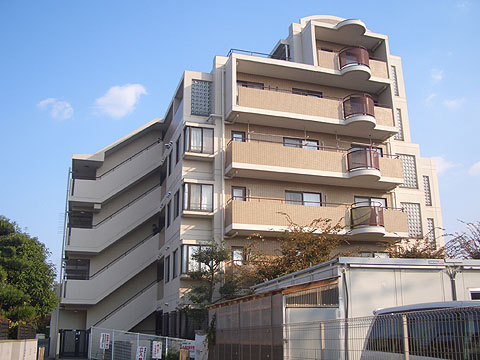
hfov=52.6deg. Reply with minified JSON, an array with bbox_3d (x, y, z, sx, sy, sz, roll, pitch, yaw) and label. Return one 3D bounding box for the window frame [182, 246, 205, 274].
[{"bbox_3d":[-1.930,3.626,21.941,1.458,1.361,0.357,5,-17,-17],"label":"window frame"}]

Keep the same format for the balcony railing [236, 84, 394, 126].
[{"bbox_3d":[4.151,-3.773,24.179,8.690,1.236,0.985,5,-17,-17],"label":"balcony railing"}]

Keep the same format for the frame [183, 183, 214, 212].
[{"bbox_3d":[-1.952,0.870,22.736,1.448,1.303,0.357,5,-17,-17],"label":"frame"}]

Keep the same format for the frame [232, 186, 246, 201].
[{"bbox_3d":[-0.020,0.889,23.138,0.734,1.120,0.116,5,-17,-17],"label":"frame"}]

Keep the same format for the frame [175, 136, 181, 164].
[{"bbox_3d":[-3.083,-1.445,24.713,0.116,1.342,1.593,5,-17,-17],"label":"frame"}]

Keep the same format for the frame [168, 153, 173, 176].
[{"bbox_3d":[-3.775,-0.841,26.787,0.116,1.342,1.400,5,-17,-17],"label":"frame"}]

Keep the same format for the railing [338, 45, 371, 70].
[{"bbox_3d":[6.204,-6.335,25.569,1.622,1.149,0.869,5,-17,-17],"label":"railing"}]

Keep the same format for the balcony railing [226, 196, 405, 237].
[{"bbox_3d":[3.953,1.805,23.079,9.163,1.342,2.066,5,-17,-17],"label":"balcony railing"}]

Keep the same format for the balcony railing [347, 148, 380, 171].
[{"bbox_3d":[6.240,-0.946,24.011,1.622,1.130,0.869,5,-17,-17],"label":"balcony railing"}]

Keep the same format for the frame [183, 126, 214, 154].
[{"bbox_3d":[-1.975,-1.857,23.523,1.439,1.303,0.357,5,-17,-17],"label":"frame"}]

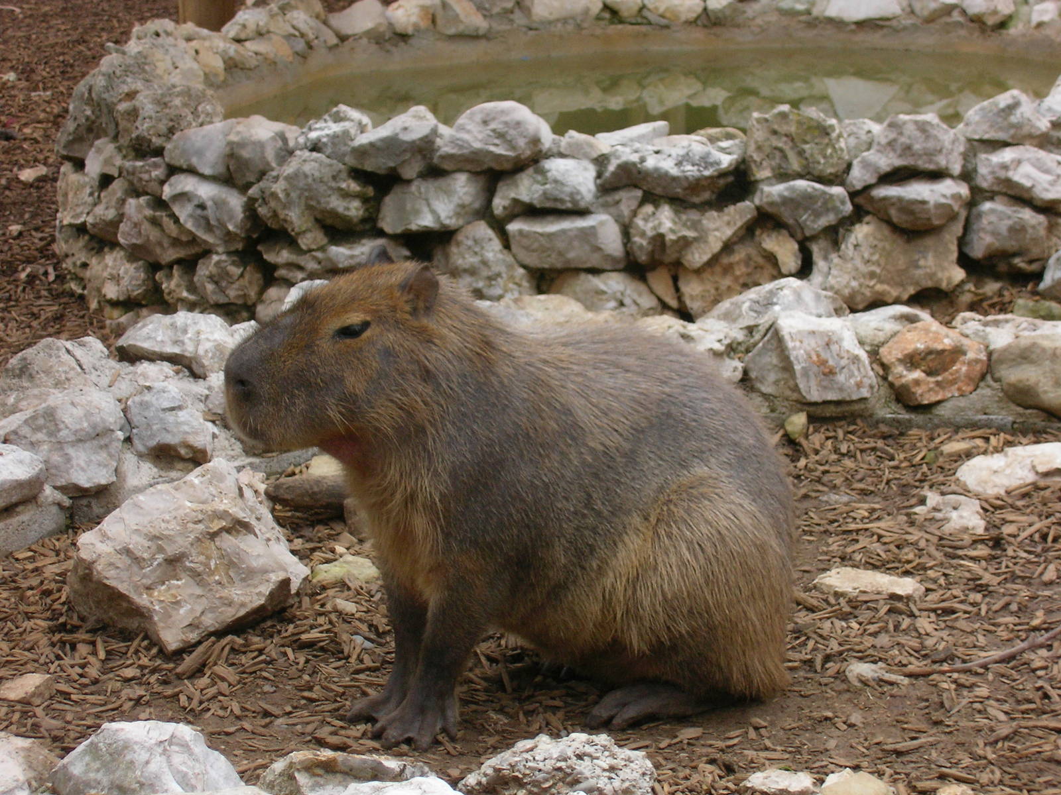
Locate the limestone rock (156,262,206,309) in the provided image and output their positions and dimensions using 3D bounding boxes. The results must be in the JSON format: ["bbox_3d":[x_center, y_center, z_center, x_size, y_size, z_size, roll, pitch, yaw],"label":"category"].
[{"bbox_3d":[-0.772,-0.249,7.116,0.110,0.092,0.088,-12,17,-41],"label":"limestone rock"}]

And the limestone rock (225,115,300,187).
[{"bbox_3d":[-0.651,-0.598,7.820,0.181,0.173,0.190,0,12,0],"label":"limestone rock"}]

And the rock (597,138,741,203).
[{"bbox_3d":[0.283,-0.465,6.587,0.293,0.113,0.182,0,14,0],"label":"rock"}]

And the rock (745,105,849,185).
[{"bbox_3d":[0.656,-0.622,7.921,0.257,0.196,0.218,0,12,0],"label":"rock"}]

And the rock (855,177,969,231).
[{"bbox_3d":[0.821,-0.416,6.918,0.235,0.105,0.170,0,12,0],"label":"rock"}]

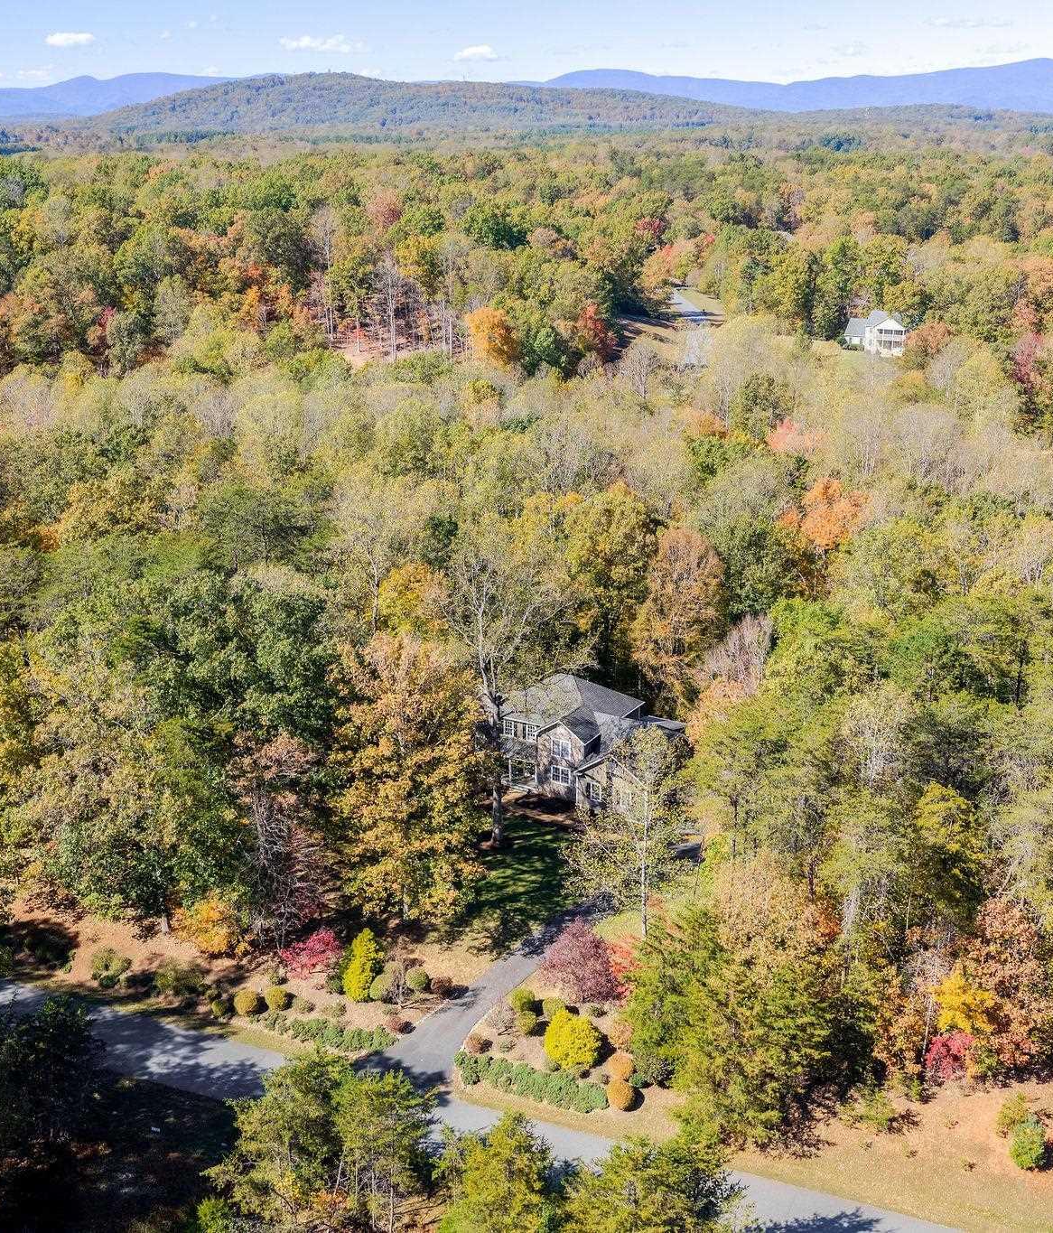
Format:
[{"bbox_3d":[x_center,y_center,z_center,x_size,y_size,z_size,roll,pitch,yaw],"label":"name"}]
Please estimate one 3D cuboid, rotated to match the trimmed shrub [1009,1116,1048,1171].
[{"bbox_3d":[34.710,36.280,99.380,2.450,3.600,2.450,0,19,0],"label":"trimmed shrub"}]

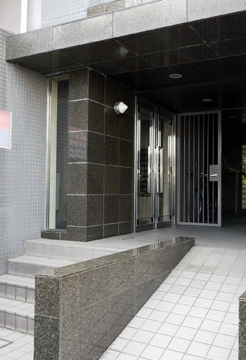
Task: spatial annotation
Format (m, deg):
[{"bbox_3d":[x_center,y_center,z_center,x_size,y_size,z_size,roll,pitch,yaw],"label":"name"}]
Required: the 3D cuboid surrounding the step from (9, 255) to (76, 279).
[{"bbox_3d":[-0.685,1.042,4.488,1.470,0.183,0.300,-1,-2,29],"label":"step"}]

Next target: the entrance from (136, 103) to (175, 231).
[{"bbox_3d":[0.613,-0.200,6.893,0.140,2.130,1.770,-1,-2,29],"label":"entrance"}]

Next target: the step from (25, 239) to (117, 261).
[{"bbox_3d":[-0.452,0.869,4.718,1.660,0.183,0.310,-1,-2,29],"label":"step"}]

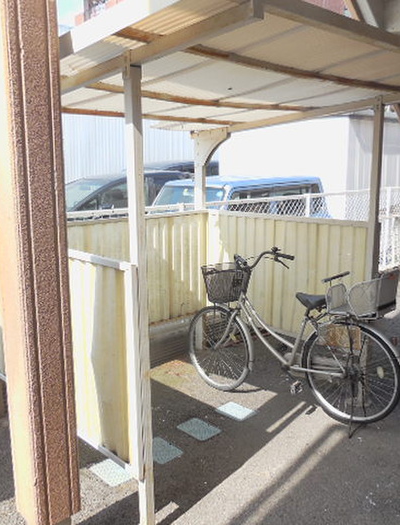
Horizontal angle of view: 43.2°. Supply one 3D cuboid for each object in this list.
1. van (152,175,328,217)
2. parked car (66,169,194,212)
[{"bbox_3d":[0.358,-0.453,7.124,1.520,1.540,3.500,10,15,43],"label":"van"},{"bbox_3d":[-1.584,-0.875,9.353,1.700,1.540,4.400,10,15,43],"label":"parked car"}]

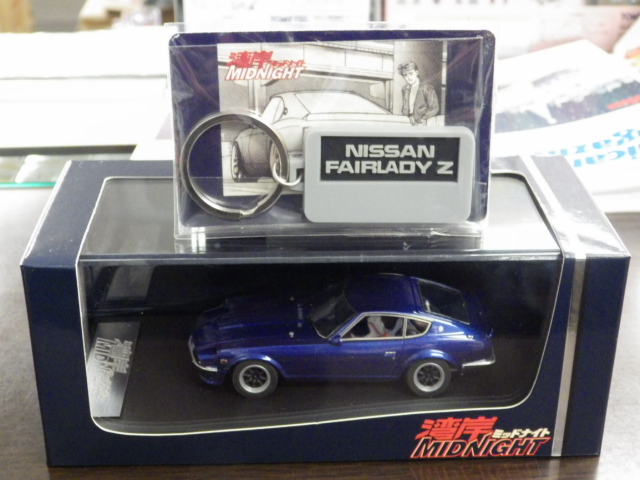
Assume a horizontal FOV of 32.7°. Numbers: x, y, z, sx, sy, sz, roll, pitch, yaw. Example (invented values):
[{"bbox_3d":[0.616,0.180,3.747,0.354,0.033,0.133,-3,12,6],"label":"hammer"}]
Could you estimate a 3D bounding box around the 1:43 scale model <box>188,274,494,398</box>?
[{"bbox_3d":[0.007,0.027,0.348,0.096,0.029,0.039,0,26,-1],"label":"1:43 scale model"}]

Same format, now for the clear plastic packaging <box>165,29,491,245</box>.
[{"bbox_3d":[0.003,-0.029,0.301,0.086,0.058,0.010,0,21,-1],"label":"clear plastic packaging"}]

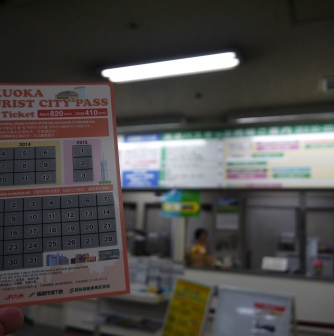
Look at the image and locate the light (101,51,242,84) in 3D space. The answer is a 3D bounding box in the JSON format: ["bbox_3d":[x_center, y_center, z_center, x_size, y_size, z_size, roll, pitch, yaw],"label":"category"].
[{"bbox_3d":[0.004,-0.850,3.070,1.230,0.080,0.200,-1,-4,22],"label":"light"}]

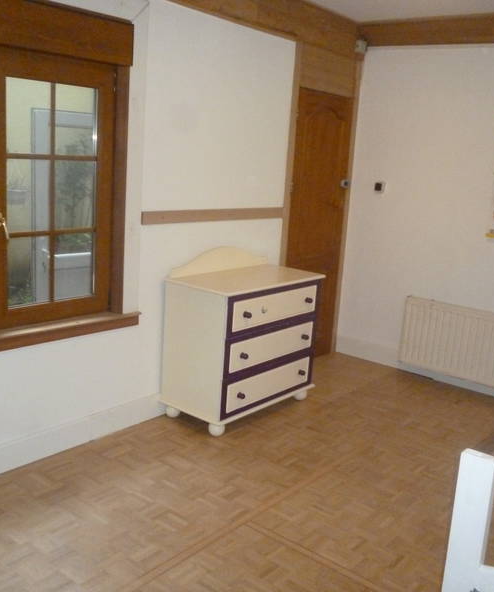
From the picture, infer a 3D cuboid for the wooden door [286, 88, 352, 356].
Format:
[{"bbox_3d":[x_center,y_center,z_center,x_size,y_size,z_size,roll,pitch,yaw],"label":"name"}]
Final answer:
[{"bbox_3d":[0.507,-0.473,4.826,0.040,2.040,0.731,13,16,38],"label":"wooden door"}]

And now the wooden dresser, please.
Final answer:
[{"bbox_3d":[-0.004,0.222,3.956,0.479,1.000,0.980,13,16,38],"label":"wooden dresser"}]

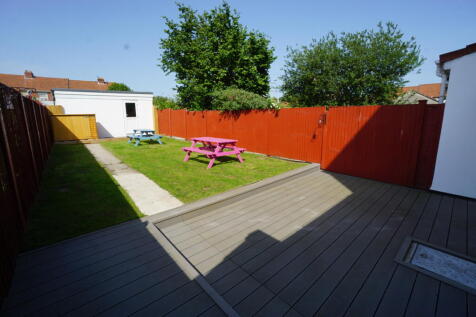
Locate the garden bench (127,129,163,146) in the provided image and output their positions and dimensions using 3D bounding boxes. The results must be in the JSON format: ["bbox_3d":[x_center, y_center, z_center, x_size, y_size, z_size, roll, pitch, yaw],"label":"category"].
[{"bbox_3d":[-5.192,-1.165,11.072,1.440,0.730,1.510,-8,13,-41],"label":"garden bench"}]

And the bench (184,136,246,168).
[{"bbox_3d":[-0.780,-0.230,6.427,1.440,0.730,1.510,-8,14,-43],"label":"bench"}]

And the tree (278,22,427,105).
[{"bbox_3d":[5.717,-3.736,10.756,6.800,6.410,6.200,6,11,26],"label":"tree"}]

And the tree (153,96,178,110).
[{"bbox_3d":[-6.436,-3.757,17.802,3.200,3.480,3.000,-2,11,-19],"label":"tree"}]

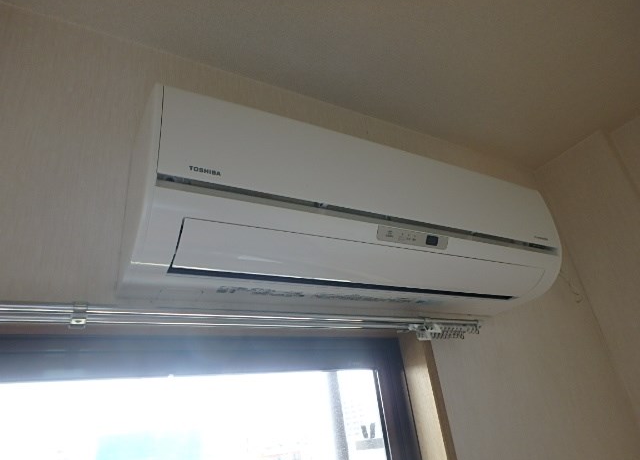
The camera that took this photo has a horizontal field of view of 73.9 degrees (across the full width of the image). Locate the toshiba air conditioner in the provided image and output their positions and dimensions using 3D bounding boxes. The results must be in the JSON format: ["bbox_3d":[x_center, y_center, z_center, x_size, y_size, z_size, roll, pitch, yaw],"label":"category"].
[{"bbox_3d":[0.095,-0.016,0.766,0.790,0.261,0.216,9,-30,-29],"label":"toshiba air conditioner"}]

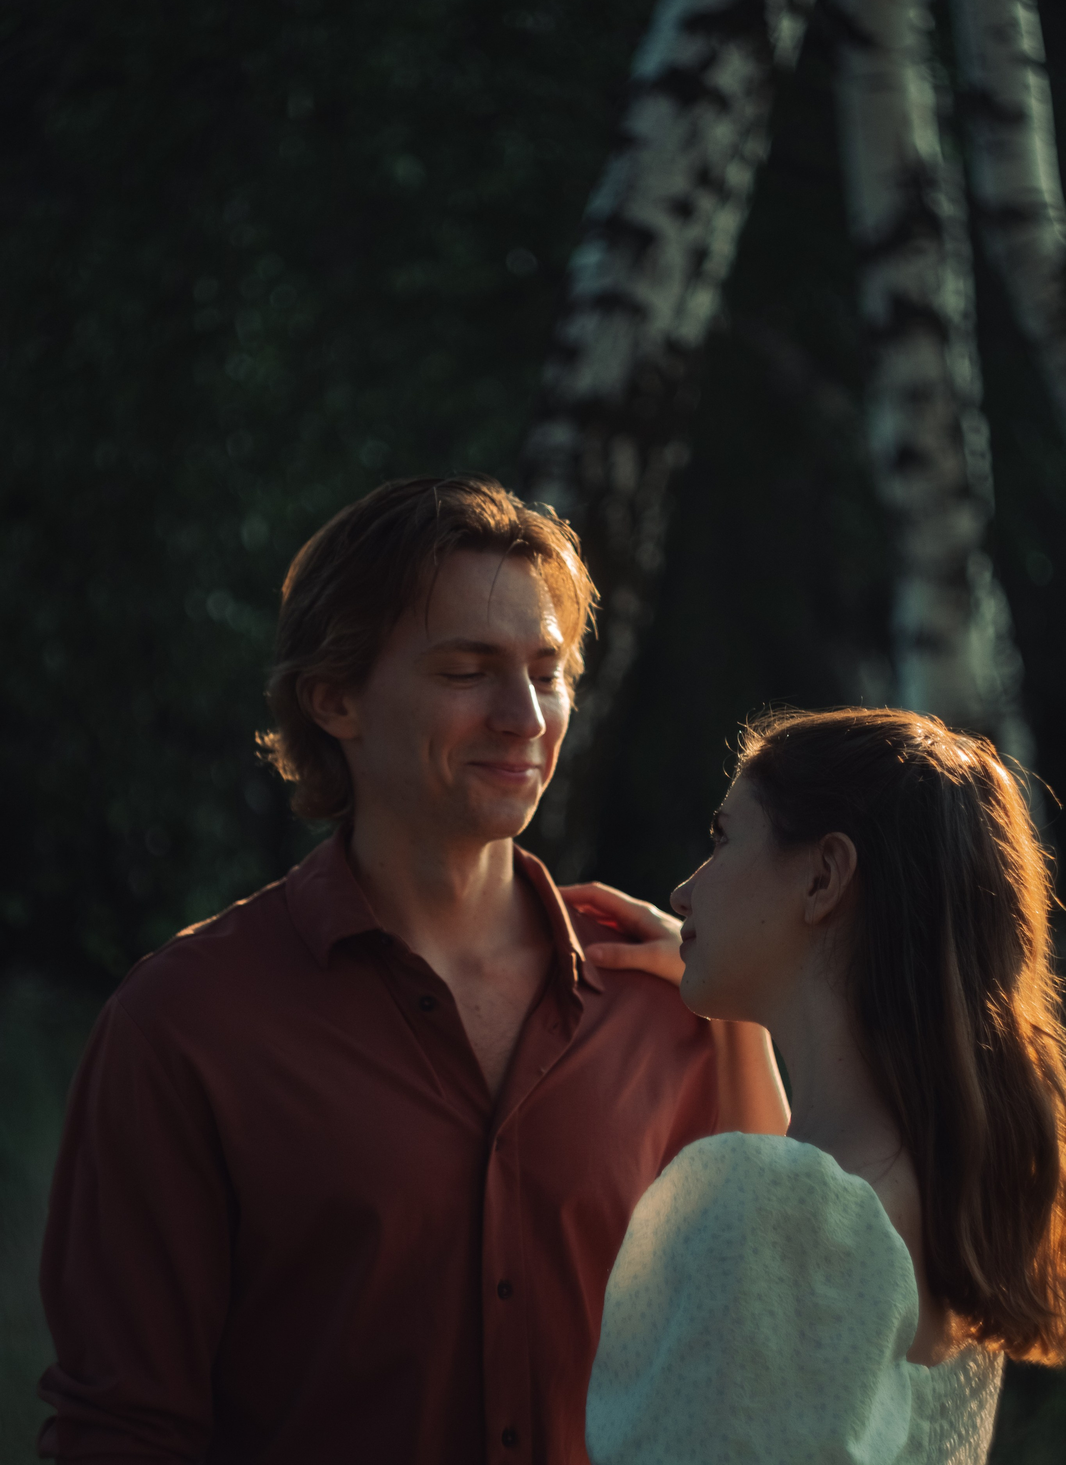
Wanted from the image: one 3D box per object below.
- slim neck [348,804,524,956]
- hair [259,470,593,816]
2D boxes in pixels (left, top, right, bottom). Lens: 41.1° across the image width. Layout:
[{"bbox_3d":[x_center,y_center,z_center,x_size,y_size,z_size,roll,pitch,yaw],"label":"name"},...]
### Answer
[{"bbox_3d":[-0.070,0.108,1.040,0.130,0.115,0.130,4,7,0],"label":"slim neck"},{"bbox_3d":[-0.073,-0.061,1.040,0.200,0.245,0.240,0,7,-40],"label":"hair"}]

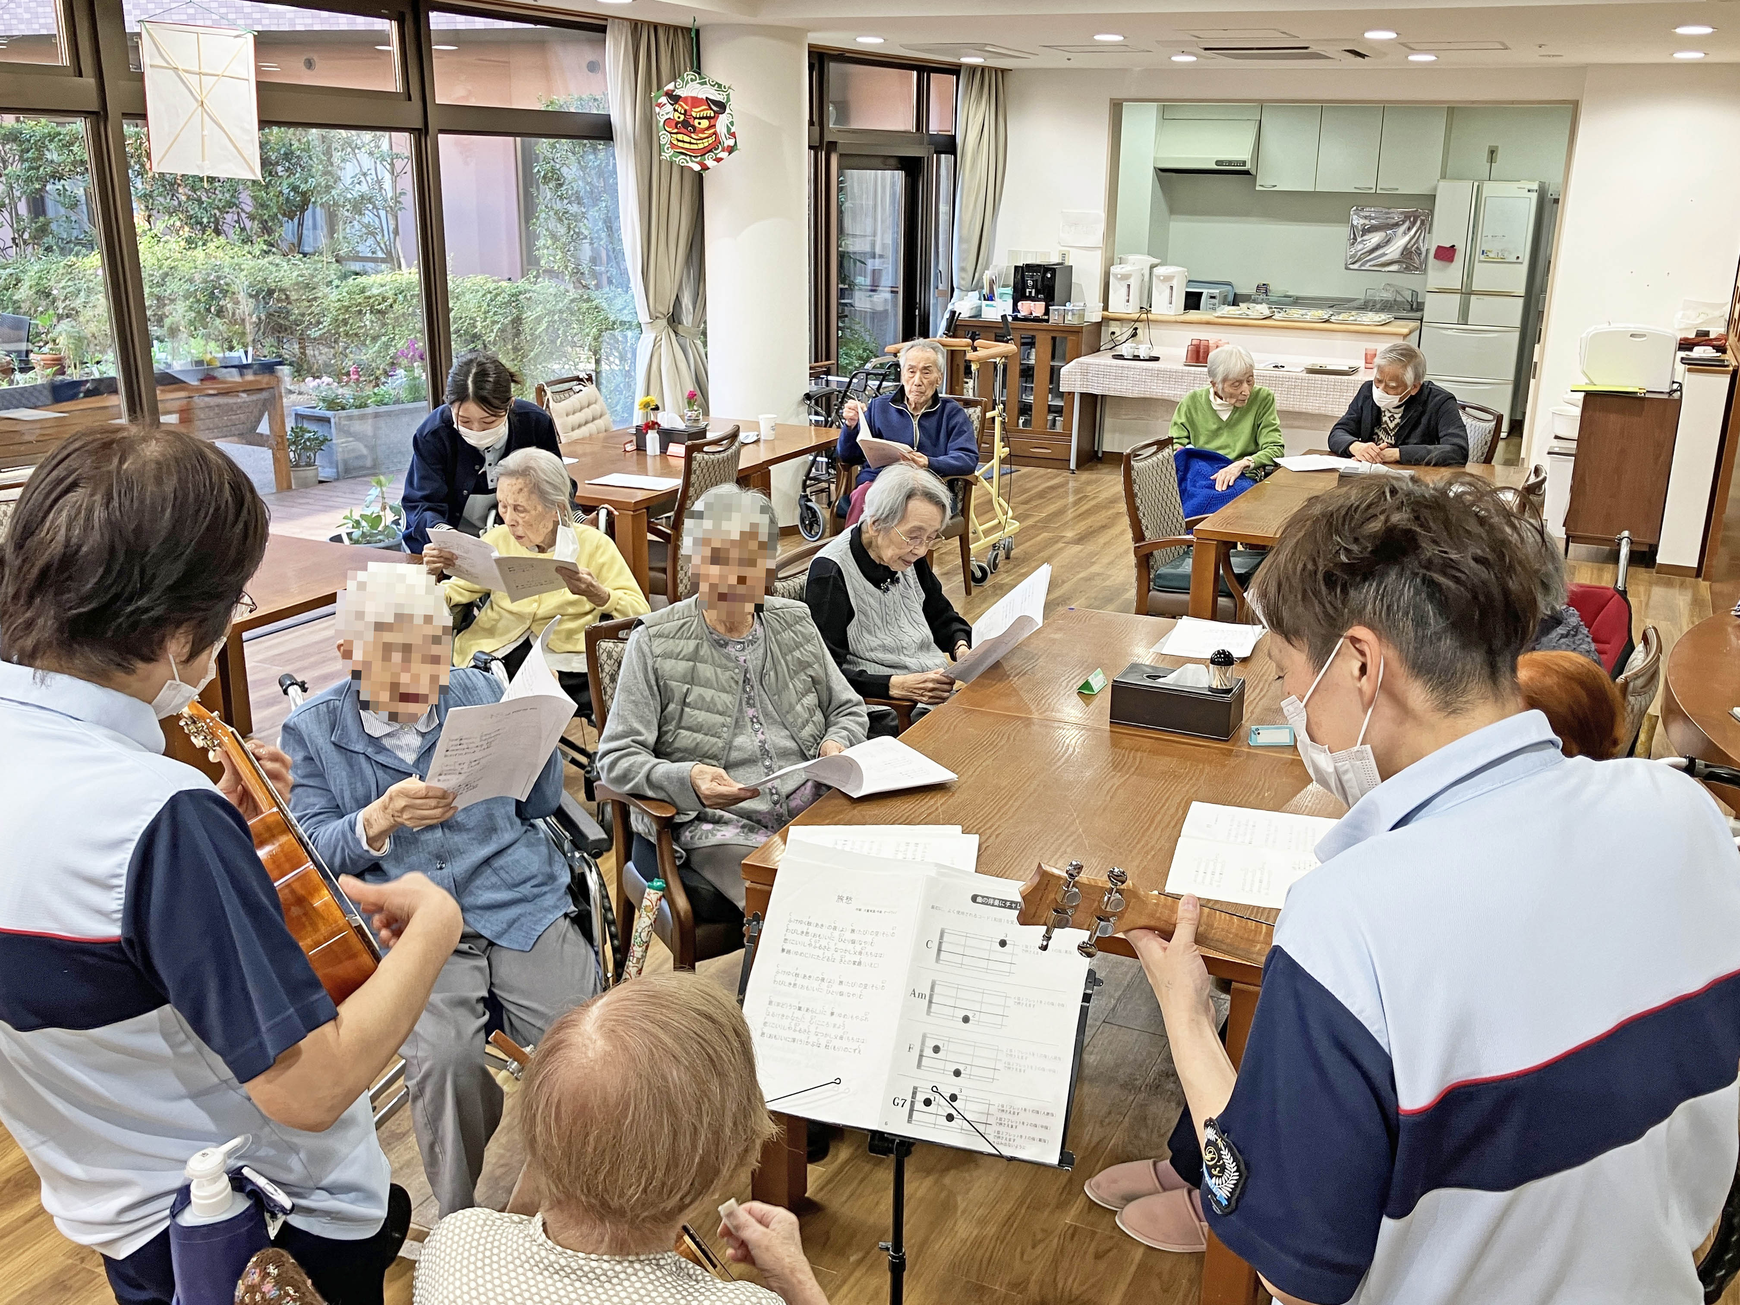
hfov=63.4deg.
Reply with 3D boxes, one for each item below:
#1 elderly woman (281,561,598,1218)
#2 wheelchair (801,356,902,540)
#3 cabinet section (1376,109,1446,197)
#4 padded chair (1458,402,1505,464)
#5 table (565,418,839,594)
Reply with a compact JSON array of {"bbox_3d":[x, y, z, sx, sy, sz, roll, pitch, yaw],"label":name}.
[{"bbox_3d":[-0.785,0.387,2.510,0.550,1.150,0.720,-7,19,-22],"label":"elderly woman"},{"bbox_3d":[-0.036,-1.112,7.722,0.860,0.910,0.560,-5,19,-17],"label":"wheelchair"},{"bbox_3d":[4.109,-3.800,10.583,0.440,0.680,0.370,9,20,22],"label":"cabinet section"},{"bbox_3d":[2.496,-0.669,6.444,0.590,0.910,0.570,-7,19,-21],"label":"padded chair"},{"bbox_3d":[-0.941,-0.551,6.300,0.960,0.700,1.810,10,20,25],"label":"table"}]

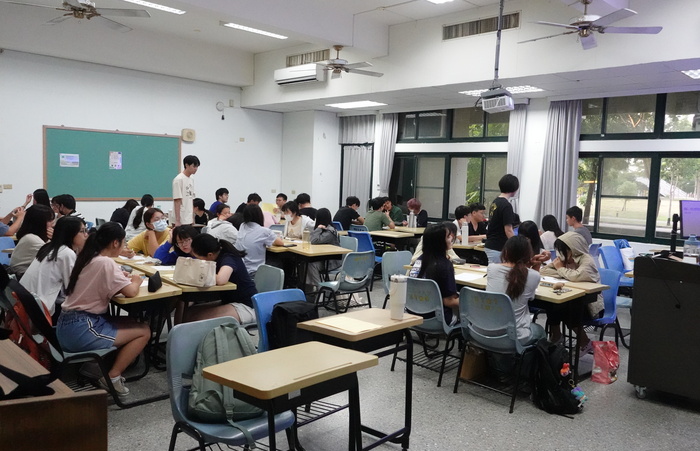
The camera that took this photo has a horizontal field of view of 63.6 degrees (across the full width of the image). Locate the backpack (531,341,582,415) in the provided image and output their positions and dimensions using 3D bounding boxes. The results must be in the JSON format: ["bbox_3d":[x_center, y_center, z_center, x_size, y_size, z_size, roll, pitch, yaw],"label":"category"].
[{"bbox_3d":[1.425,1.019,3.867,0.290,0.440,0.270,-3,7,-44],"label":"backpack"}]

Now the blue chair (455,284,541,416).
[{"bbox_3d":[1.107,0.826,4.051,0.550,0.795,0.490,-3,7,-45],"label":"blue chair"}]

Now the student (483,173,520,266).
[{"bbox_3d":[1.552,0.290,5.823,0.330,1.630,0.460,-3,7,-45],"label":"student"}]

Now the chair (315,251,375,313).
[{"bbox_3d":[-0.063,0.634,5.949,0.460,0.790,0.520,-3,7,-44],"label":"chair"}]

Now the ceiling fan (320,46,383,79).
[{"bbox_3d":[-0.170,-2.331,7.969,1.380,0.410,1.380,-3,7,-44],"label":"ceiling fan"}]

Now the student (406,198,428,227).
[{"bbox_3d":[1.006,0.159,9.122,0.720,1.200,0.480,-3,7,-44],"label":"student"}]

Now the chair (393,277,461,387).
[{"bbox_3d":[0.702,0.791,4.547,0.530,0.790,0.480,-3,7,-45],"label":"chair"}]

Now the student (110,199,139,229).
[{"bbox_3d":[-3.082,0.167,7.949,0.650,1.120,0.460,-3,7,-45],"label":"student"}]

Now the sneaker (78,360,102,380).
[{"bbox_3d":[-1.783,1.025,3.970,0.095,0.115,0.250,7,-26,45],"label":"sneaker"}]

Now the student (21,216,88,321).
[{"bbox_3d":[-1.985,0.526,3.905,0.680,1.200,0.500,-3,7,-45],"label":"student"}]

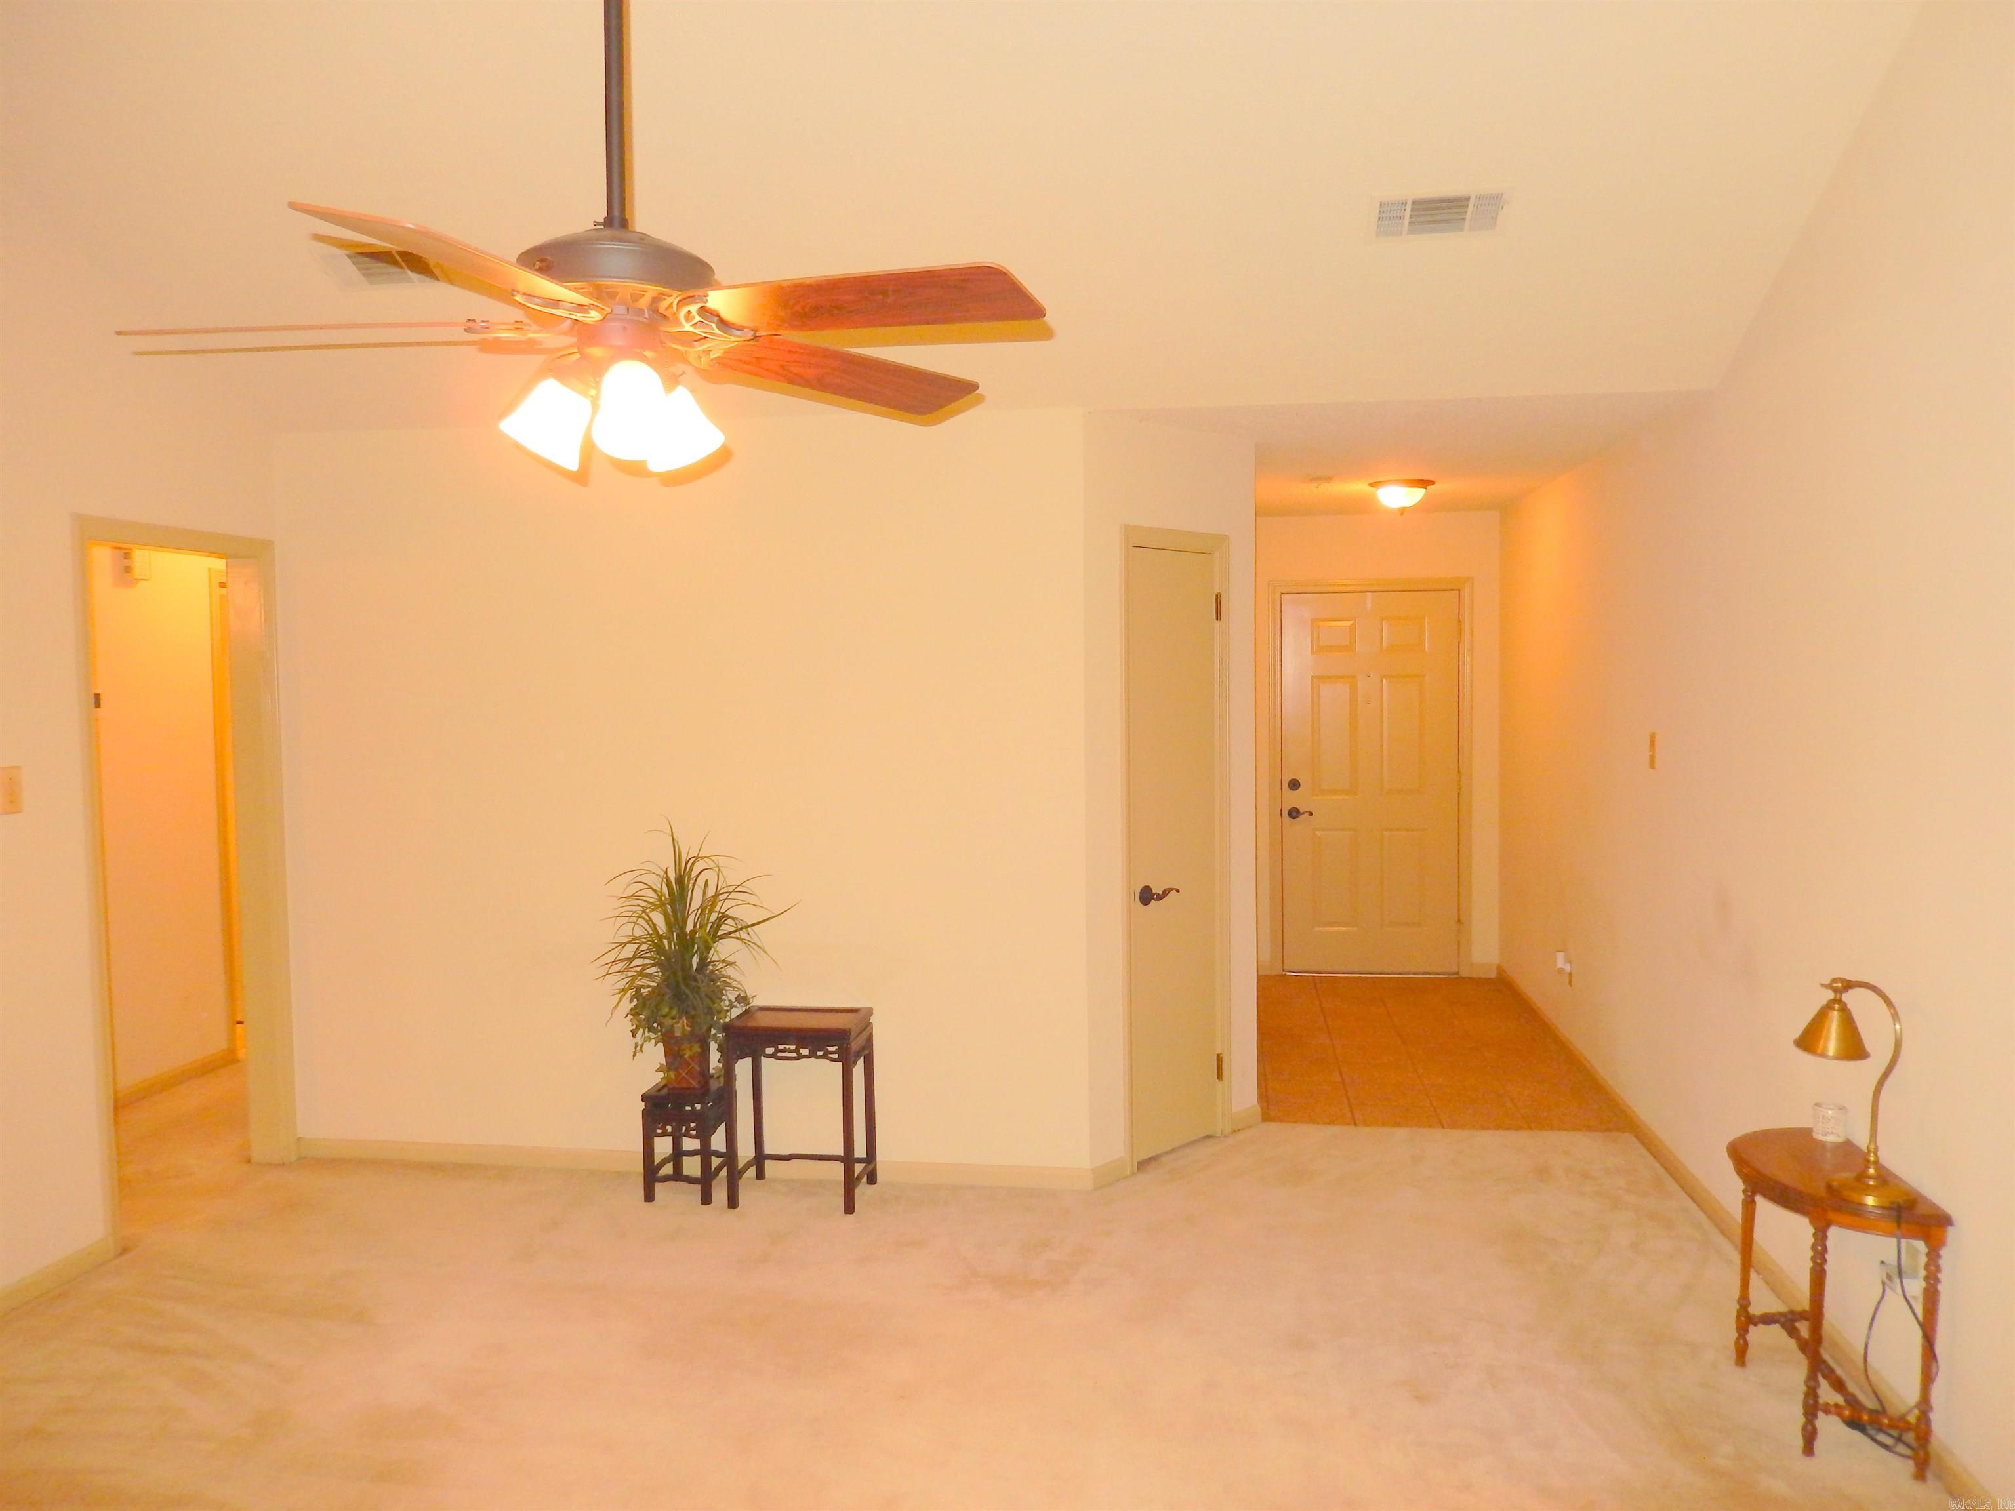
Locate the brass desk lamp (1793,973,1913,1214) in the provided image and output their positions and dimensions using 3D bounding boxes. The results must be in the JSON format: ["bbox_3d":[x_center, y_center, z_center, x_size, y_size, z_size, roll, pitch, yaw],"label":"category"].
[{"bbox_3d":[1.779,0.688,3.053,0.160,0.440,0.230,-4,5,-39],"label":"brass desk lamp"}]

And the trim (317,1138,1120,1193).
[{"bbox_3d":[-1.076,1.361,4.845,2.772,0.070,0.030,0,4,8],"label":"trim"}]

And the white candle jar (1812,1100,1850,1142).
[{"bbox_3d":[1.904,0.848,3.373,0.073,0.078,0.073,0,4,8],"label":"white candle jar"}]

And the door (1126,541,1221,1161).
[{"bbox_3d":[0.553,0.326,4.928,0.045,2.035,0.470,3,5,43],"label":"door"}]

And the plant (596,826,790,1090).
[{"bbox_3d":[-0.995,0.645,4.585,0.600,0.870,0.460,0,4,8],"label":"plant"}]

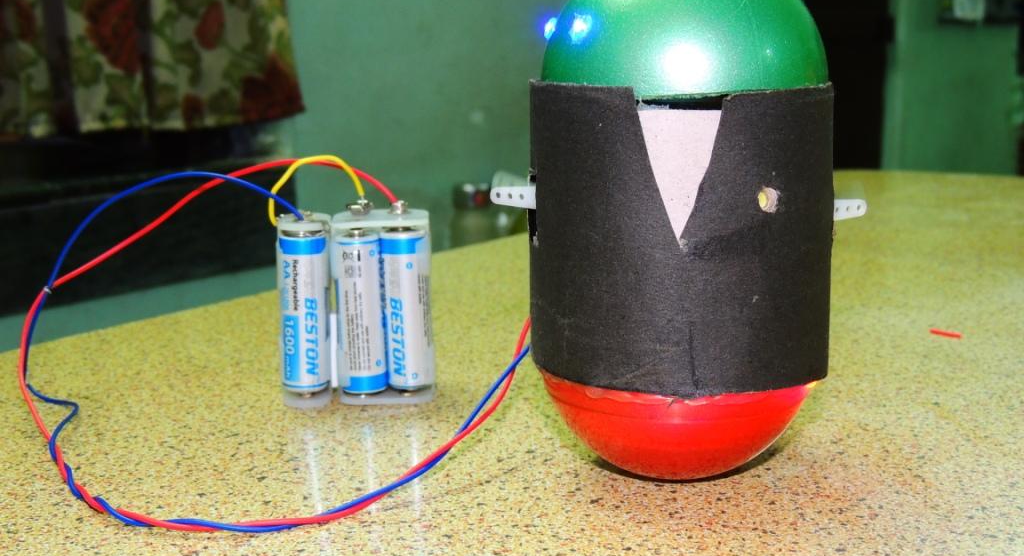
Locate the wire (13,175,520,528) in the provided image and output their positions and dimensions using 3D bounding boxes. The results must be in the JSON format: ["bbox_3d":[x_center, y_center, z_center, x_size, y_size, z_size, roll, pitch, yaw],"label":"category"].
[{"bbox_3d":[-0.062,0.010,0.353,0.142,0.079,0.118,-1,10,0],"label":"wire"}]

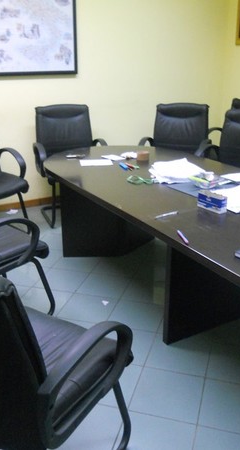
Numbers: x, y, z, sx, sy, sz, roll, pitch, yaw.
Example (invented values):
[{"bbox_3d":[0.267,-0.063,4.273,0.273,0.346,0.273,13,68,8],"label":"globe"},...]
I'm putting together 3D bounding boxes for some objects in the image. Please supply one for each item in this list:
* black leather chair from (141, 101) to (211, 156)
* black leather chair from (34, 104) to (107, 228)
[{"bbox_3d":[0.531,-0.588,4.289,0.582,0.966,0.624,4,21,11],"label":"black leather chair"},{"bbox_3d":[-0.452,-0.561,4.240,0.582,0.966,0.624,-7,22,-17],"label":"black leather chair"}]

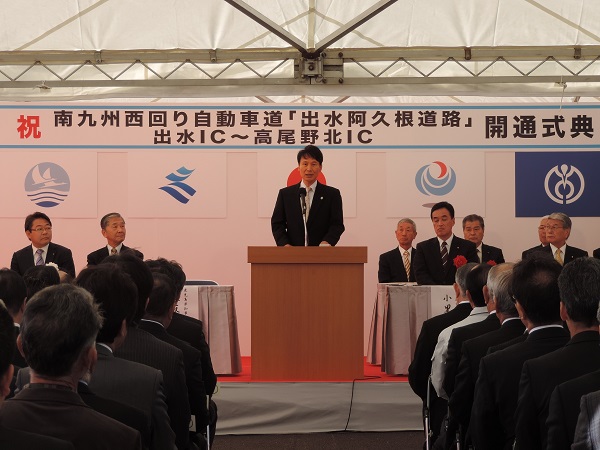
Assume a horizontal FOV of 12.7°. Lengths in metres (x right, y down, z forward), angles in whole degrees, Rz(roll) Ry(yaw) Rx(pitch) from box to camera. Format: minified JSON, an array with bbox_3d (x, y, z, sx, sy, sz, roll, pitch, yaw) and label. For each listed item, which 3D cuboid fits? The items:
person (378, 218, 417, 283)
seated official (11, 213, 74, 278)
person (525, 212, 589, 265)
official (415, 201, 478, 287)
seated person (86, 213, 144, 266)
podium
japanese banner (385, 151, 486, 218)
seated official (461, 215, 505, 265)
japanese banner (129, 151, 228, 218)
[{"bbox_3d":[0.891,0.563,22.700,0.500,1.240,0.780,0,-1,0],"label":"person"},{"bbox_3d":[-2.029,0.531,21.250,0.540,1.280,0.780,0,-1,-3],"label":"seated official"},{"bbox_3d":[2.042,0.535,21.350,0.520,1.270,0.780,0,-1,6],"label":"person"},{"bbox_3d":[1.158,0.491,21.100,0.540,1.350,0.780,0,-1,6],"label":"official"},{"bbox_3d":[-1.470,0.536,21.400,0.500,1.270,0.780,0,-1,-3],"label":"seated person"},{"bbox_3d":[0.056,0.661,20.200,0.885,0.990,0.500,0,-1,0],"label":"podium"},{"bbox_3d":[1.235,-0.361,24.400,0.900,0.600,0.020,0,-1,0],"label":"japanese banner"},{"bbox_3d":[1.496,0.546,22.700,0.500,1.280,0.780,0,-1,6],"label":"seated official"},{"bbox_3d":[-1.114,-0.361,24.400,0.900,0.600,0.020,0,-1,0],"label":"japanese banner"}]

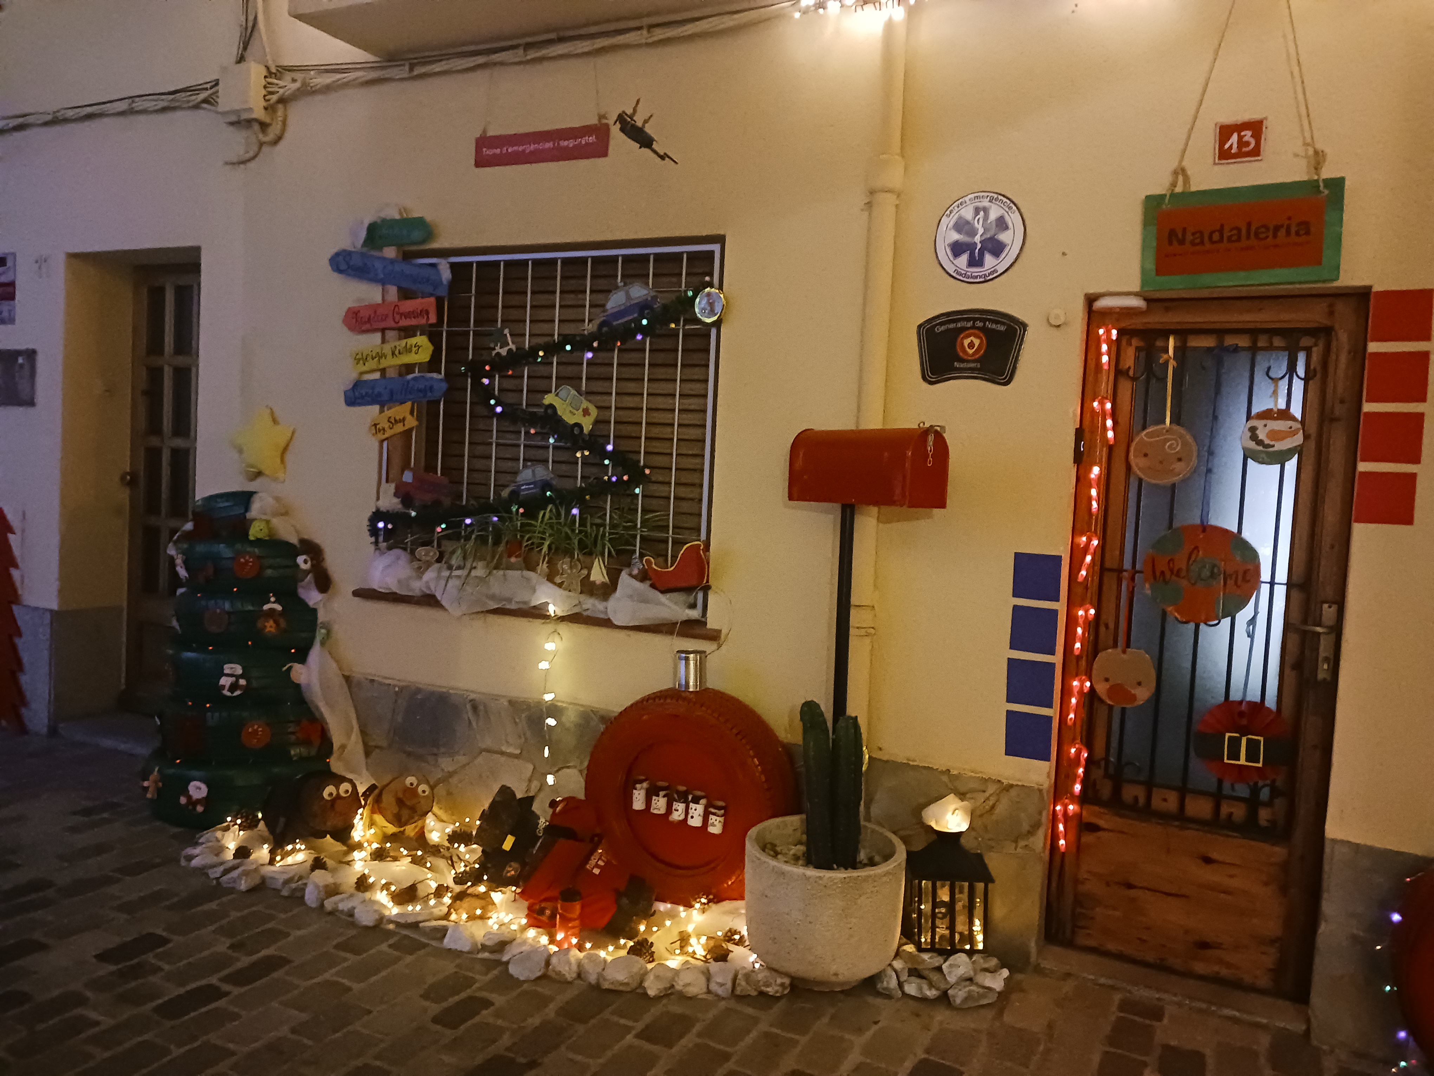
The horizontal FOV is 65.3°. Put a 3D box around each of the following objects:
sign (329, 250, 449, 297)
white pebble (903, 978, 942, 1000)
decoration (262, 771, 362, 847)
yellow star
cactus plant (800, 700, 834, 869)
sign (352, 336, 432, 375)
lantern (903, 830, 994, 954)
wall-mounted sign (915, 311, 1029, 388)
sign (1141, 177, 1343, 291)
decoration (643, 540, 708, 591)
[{"bbox_3d":[-1.266,-1.021,4.293,0.620,0.115,0.020,15,9,26],"label":"sign"},{"bbox_3d":[0.579,1.271,3.156,0.105,0.055,0.075,3,4,12],"label":"white pebble"},{"bbox_3d":[-1.423,0.947,3.930,0.320,0.235,0.220,-5,-2,42],"label":"decoration"},{"bbox_3d":[-1.853,-0.382,4.572,0.320,0.300,0.060,4,4,17],"label":"yellow star"},{"bbox_3d":[0.292,0.717,3.254,0.090,0.494,0.090,-2,3,6],"label":"cactus plant"},{"bbox_3d":[-1.282,-0.722,4.421,0.410,0.100,0.018,-5,0,27],"label":"sign"},{"bbox_3d":[0.700,1.052,3.395,0.245,0.332,0.235,2,4,-2],"label":"lantern"},{"bbox_3d":[0.782,-0.591,3.460,0.345,0.230,0.012,4,4,26],"label":"wall-mounted sign"},{"bbox_3d":[1.416,-0.816,3.034,0.490,0.269,0.020,3,3,26],"label":"sign"},{"bbox_3d":[-0.143,0.102,3.942,0.250,0.165,0.070,-8,-1,27],"label":"decoration"}]

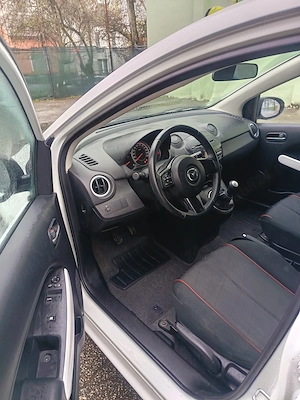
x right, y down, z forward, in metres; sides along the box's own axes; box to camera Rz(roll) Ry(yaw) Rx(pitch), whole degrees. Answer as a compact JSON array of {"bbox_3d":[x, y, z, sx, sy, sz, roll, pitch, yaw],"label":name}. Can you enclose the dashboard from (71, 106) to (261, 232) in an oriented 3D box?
[{"bbox_3d":[0.134,-0.286,1.639,1.380,0.420,0.480,-24,34,-36],"label":"dashboard"}]

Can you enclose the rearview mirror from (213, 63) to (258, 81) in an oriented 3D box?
[{"bbox_3d":[0.367,-0.559,1.210,0.235,0.065,0.045,-13,29,-20],"label":"rearview mirror"}]

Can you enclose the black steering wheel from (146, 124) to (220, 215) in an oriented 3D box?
[{"bbox_3d":[0.141,-0.115,1.125,0.370,0.370,0.110,-24,8,-36],"label":"black steering wheel"}]

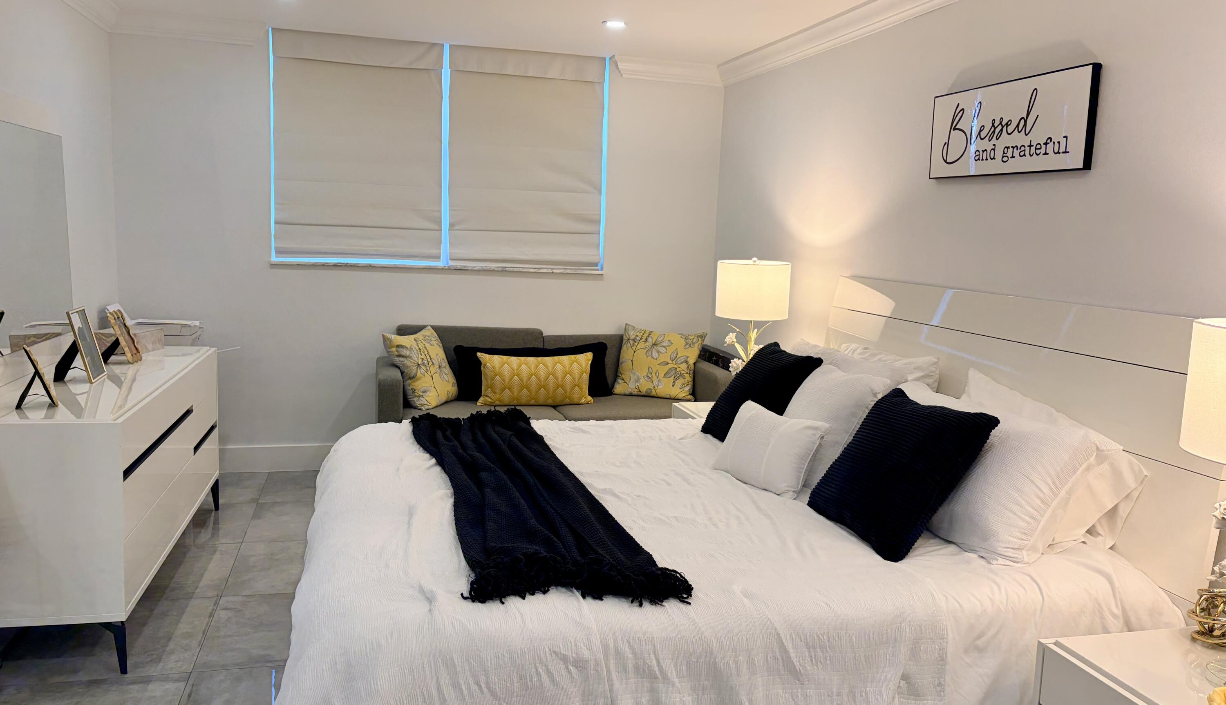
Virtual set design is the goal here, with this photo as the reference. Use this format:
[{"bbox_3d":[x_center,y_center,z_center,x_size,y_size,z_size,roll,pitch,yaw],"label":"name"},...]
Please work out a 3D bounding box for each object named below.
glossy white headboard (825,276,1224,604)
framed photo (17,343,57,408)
[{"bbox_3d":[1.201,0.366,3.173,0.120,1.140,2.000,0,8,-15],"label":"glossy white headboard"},{"bbox_3d":[-1.916,0.072,3.067,0.118,0.205,0.165,-2,9,-31],"label":"framed photo"}]

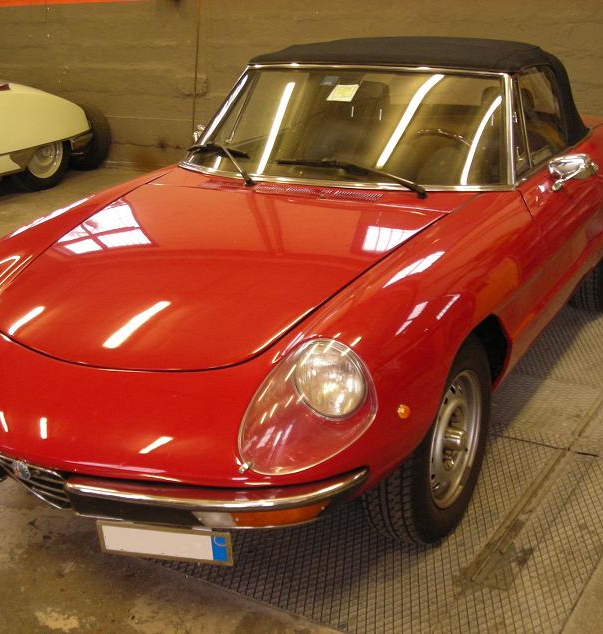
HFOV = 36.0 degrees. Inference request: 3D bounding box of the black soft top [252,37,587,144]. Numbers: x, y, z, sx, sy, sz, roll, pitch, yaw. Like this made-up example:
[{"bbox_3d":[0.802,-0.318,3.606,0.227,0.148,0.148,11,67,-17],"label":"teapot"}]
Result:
[{"bbox_3d":[0.509,-0.952,3.912,1.250,0.450,1.080,9,21,28],"label":"black soft top"}]

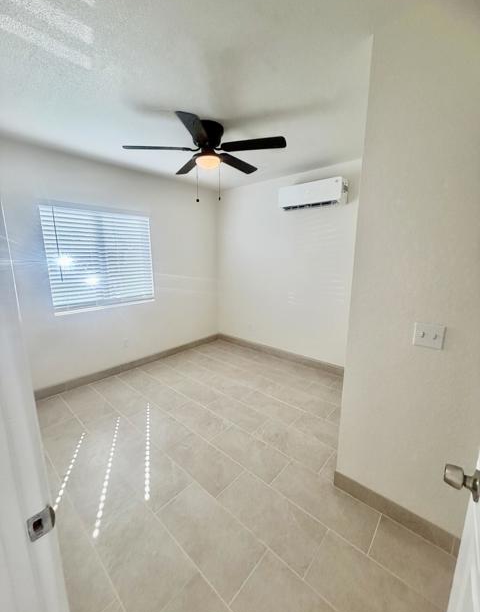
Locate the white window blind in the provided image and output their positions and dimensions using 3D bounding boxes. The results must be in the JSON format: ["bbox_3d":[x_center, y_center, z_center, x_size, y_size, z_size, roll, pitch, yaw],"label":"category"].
[{"bbox_3d":[-1.588,-0.544,3.078,0.100,1.140,1.175,10,15,41],"label":"white window blind"}]

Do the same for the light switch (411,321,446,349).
[{"bbox_3d":[0.902,0.148,1.236,0.117,0.117,0.020,10,15,41],"label":"light switch"}]

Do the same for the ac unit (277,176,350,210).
[{"bbox_3d":[0.851,-1.275,3.013,0.760,0.255,0.210,10,15,41],"label":"ac unit"}]

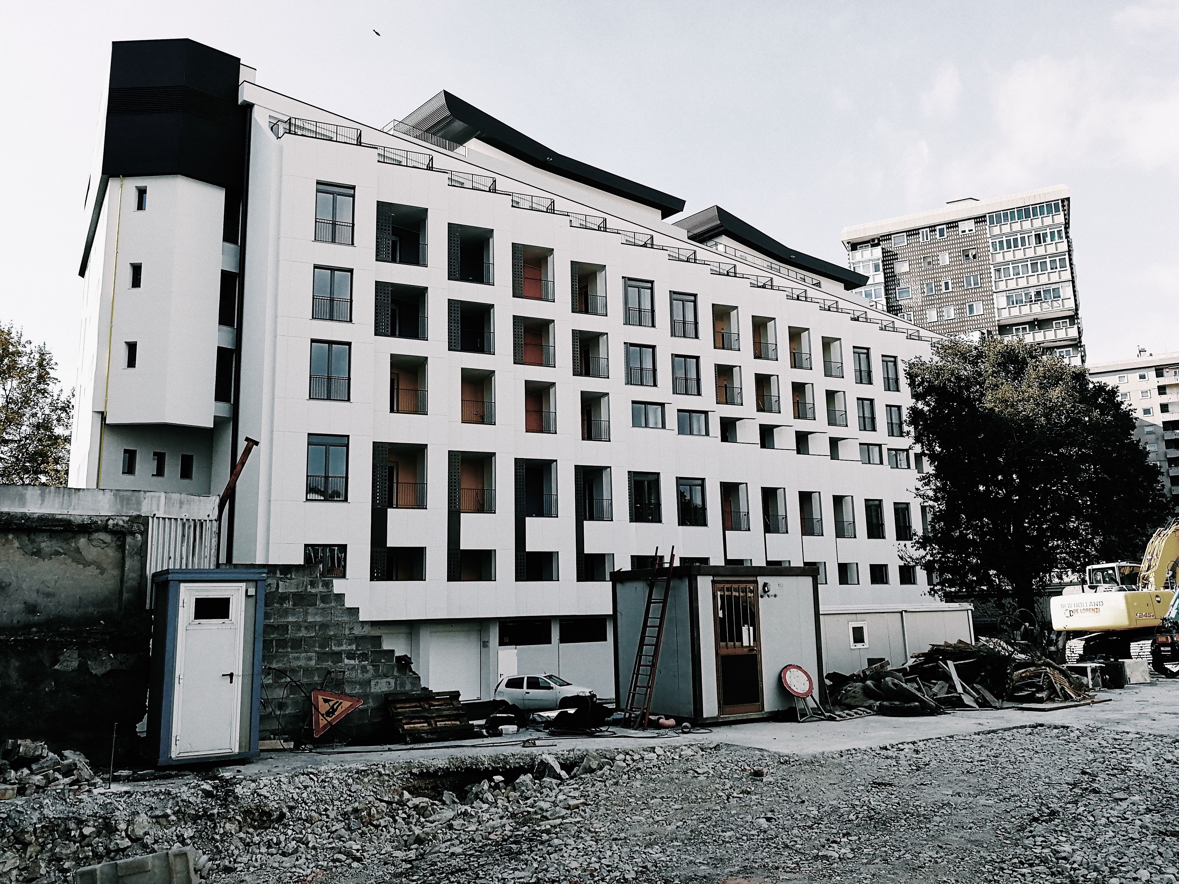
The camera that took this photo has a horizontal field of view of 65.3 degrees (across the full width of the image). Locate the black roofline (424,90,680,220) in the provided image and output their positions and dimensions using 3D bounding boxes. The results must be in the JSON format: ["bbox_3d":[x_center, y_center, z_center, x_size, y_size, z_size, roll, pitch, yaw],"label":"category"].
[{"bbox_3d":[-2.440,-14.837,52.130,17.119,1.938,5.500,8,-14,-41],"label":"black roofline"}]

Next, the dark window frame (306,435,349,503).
[{"bbox_3d":[-9.557,0.960,33.587,1.461,2.484,0.180,3,-12,-22],"label":"dark window frame"}]

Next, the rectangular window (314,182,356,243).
[{"bbox_3d":[-9.878,-8.873,35.758,1.473,2.489,0.150,3,-11,-22],"label":"rectangular window"}]

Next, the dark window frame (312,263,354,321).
[{"bbox_3d":[-9.804,-5.647,35.156,1.456,2.148,0.150,3,-11,-22],"label":"dark window frame"}]

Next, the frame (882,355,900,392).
[{"bbox_3d":[20.394,-4.611,62.289,1.286,2.460,0.150,3,-11,-22],"label":"frame"}]

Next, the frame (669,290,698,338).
[{"bbox_3d":[4.943,-6.646,48.444,1.683,2.516,0.180,3,-12,-22],"label":"frame"}]

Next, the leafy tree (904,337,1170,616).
[{"bbox_3d":[17.108,1.914,35.177,9.930,12.406,9.433,-1,-11,0],"label":"leafy tree"}]

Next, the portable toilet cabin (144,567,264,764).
[{"bbox_3d":[-5.088,2.917,12.175,1.217,2.380,1.121,6,-13,-34],"label":"portable toilet cabin"}]

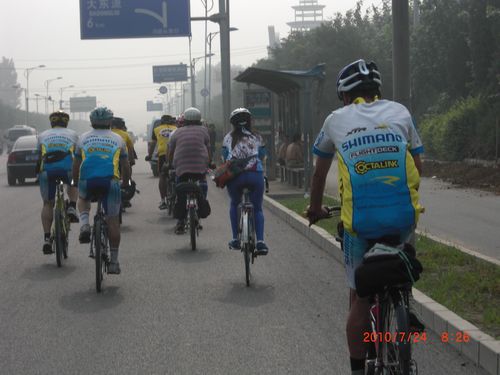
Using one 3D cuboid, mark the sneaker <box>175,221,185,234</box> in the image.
[{"bbox_3d":[-0.887,0.511,19.700,0.110,0.130,0.280,-1,-8,-3],"label":"sneaker"}]

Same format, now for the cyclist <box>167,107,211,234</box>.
[{"bbox_3d":[-0.780,-0.209,19.800,0.540,1.610,0.850,-1,2,-3],"label":"cyclist"}]

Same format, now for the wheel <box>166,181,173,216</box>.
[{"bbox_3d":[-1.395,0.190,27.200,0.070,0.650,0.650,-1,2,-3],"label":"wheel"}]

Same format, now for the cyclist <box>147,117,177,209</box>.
[{"bbox_3d":[-1.510,-0.444,27.700,0.620,1.680,0.850,-1,2,-3],"label":"cyclist"}]

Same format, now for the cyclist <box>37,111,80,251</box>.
[{"bbox_3d":[-2.180,-0.057,17.650,0.460,1.600,0.850,-1,2,-3],"label":"cyclist"}]

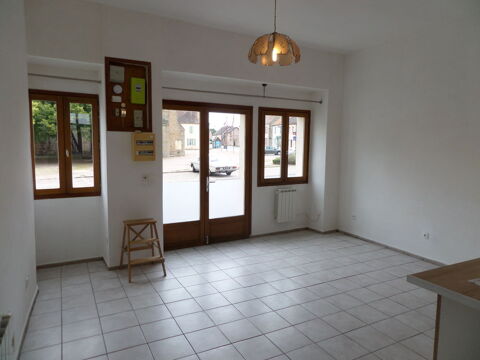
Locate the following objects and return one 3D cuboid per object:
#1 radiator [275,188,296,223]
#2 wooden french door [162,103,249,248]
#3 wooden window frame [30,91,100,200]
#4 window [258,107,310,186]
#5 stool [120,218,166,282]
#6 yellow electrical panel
[{"bbox_3d":[0.808,0.450,5.897,0.375,0.570,0.105,-2,6,-28],"label":"radiator"},{"bbox_3d":[-0.548,-0.073,5.201,1.650,2.200,0.100,-2,6,-28],"label":"wooden french door"},{"bbox_3d":[-2.243,-0.438,4.255,0.820,1.334,0.100,-2,6,-28],"label":"wooden window frame"},{"bbox_3d":[0.777,-0.566,5.856,1.090,1.320,0.100,-2,6,-28],"label":"window"},{"bbox_3d":[-1.182,0.826,4.060,0.440,0.630,0.530,-2,6,-28],"label":"stool"},{"bbox_3d":[-1.210,-0.410,4.189,0.257,0.340,0.105,-2,6,-28],"label":"yellow electrical panel"}]

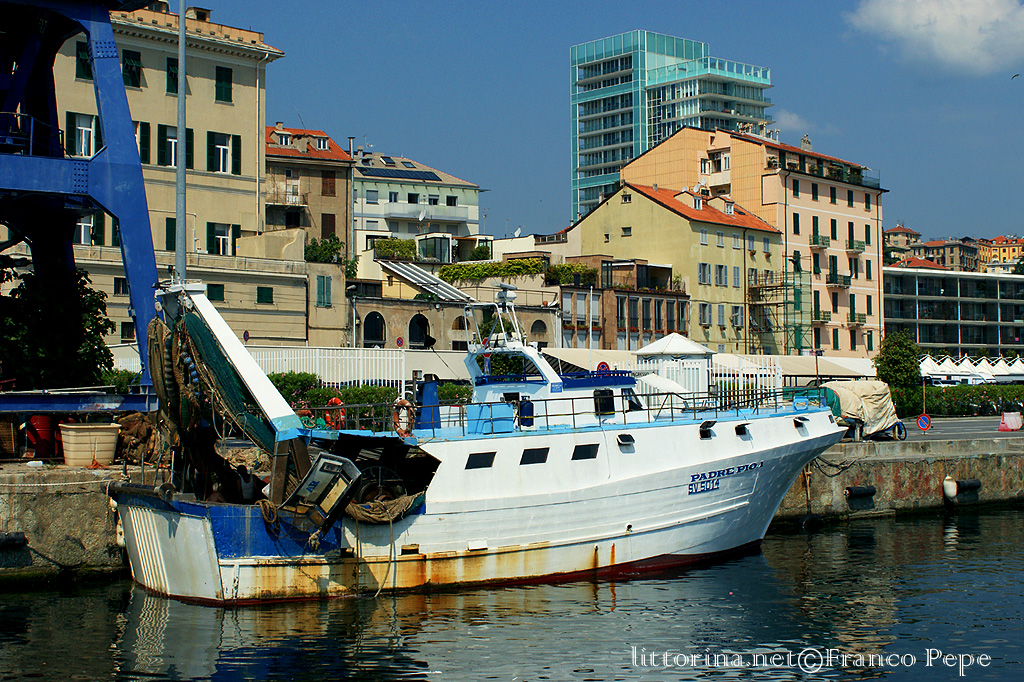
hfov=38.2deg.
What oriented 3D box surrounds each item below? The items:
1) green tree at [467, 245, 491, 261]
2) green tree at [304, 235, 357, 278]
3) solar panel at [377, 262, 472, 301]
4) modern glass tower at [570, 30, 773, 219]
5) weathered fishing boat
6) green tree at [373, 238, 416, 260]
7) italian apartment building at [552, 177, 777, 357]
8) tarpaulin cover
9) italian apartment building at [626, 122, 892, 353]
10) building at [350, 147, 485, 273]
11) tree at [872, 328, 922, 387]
[{"bbox_3d":[-2.315,-6.117,102.192,1.600,1.150,1.400,0,-1,0],"label":"green tree"},{"bbox_3d":[-10.758,-4.981,87.158,2.900,2.500,1.900,0,-1,0],"label":"green tree"},{"bbox_3d":[-5.544,-3.915,96.097,2.500,0.200,7.660,1,21,-42],"label":"solar panel"},{"bbox_3d":[29.550,-23.720,276.189,19.180,65.440,33.430,1,-2,-40],"label":"modern glass tower"},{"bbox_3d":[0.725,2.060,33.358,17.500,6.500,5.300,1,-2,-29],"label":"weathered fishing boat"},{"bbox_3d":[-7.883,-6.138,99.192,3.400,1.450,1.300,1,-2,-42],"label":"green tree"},{"bbox_3d":[13.353,-3.685,122.536,12.830,17.530,13.160,-1,-2,42],"label":"italian apartment building"},{"bbox_3d":[11.572,2.165,48.960,2.100,1.850,1.600,1,-2,-33],"label":"tarpaulin cover"},{"bbox_3d":[22.258,-6.758,135.550,16.720,24.300,18.130,-1,-2,41],"label":"italian apartment building"},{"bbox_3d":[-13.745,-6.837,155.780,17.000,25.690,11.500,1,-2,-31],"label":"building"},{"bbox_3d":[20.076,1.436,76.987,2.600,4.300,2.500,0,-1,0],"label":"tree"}]

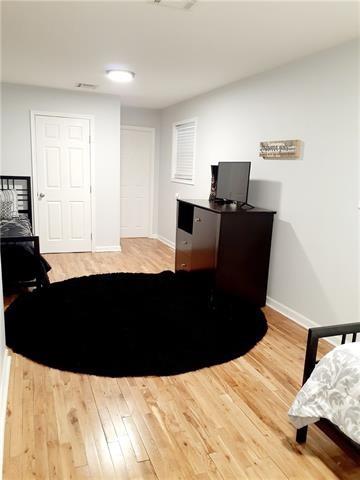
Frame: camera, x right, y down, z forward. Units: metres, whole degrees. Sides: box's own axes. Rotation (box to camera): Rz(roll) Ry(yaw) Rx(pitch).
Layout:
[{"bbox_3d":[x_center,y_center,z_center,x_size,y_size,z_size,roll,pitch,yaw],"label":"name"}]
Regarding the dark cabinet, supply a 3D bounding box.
[{"bbox_3d":[0.439,0.110,4.256,0.620,0.985,1.130,-2,12,-22],"label":"dark cabinet"}]

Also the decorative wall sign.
[{"bbox_3d":[0.974,-0.881,3.671,0.020,0.165,0.620,-2,12,-22],"label":"decorative wall sign"}]

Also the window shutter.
[{"bbox_3d":[0.056,-1.362,5.836,0.050,0.880,0.850,-2,12,-22],"label":"window shutter"}]

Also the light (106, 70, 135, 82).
[{"bbox_3d":[-0.670,-1.831,4.225,0.320,0.080,0.320,-2,12,-22],"label":"light"}]

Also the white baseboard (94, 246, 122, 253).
[{"bbox_3d":[-1.158,0.146,6.063,0.420,0.093,0.020,-2,12,-22],"label":"white baseboard"}]

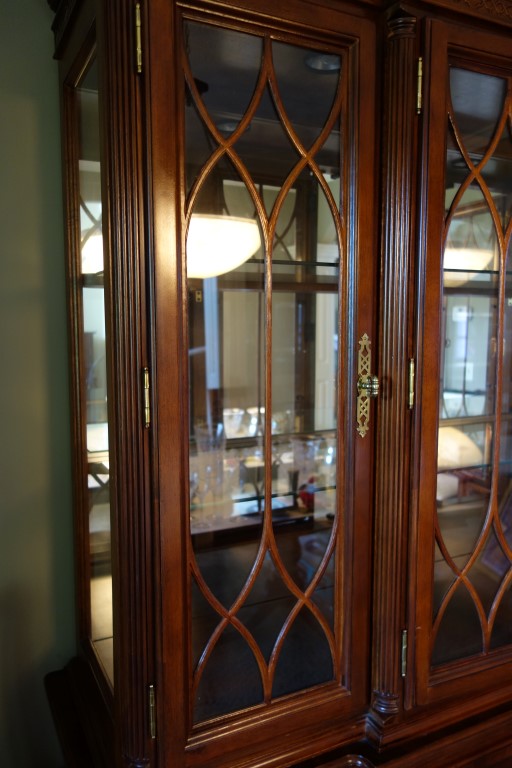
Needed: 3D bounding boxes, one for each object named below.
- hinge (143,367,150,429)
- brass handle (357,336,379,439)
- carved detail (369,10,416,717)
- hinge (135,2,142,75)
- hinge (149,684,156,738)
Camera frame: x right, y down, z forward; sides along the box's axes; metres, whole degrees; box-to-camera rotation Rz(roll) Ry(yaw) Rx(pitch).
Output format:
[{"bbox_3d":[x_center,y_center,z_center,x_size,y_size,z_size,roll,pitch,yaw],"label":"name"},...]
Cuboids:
[{"bbox_3d":[-0.138,0.017,0.753,0.008,0.077,0.008,-3,7,-26],"label":"hinge"},{"bbox_3d":[0.170,0.004,0.891,0.030,0.157,0.027,-3,7,-26],"label":"brass handle"},{"bbox_3d":[0.203,0.010,0.890,0.045,1.055,0.045,-3,7,-26],"label":"carved detail"},{"bbox_3d":[-0.138,-0.409,0.708,0.008,0.077,0.008,-3,7,-26],"label":"hinge"},{"bbox_3d":[-0.138,0.439,0.798,0.008,0.077,0.008,-3,7,-26],"label":"hinge"}]

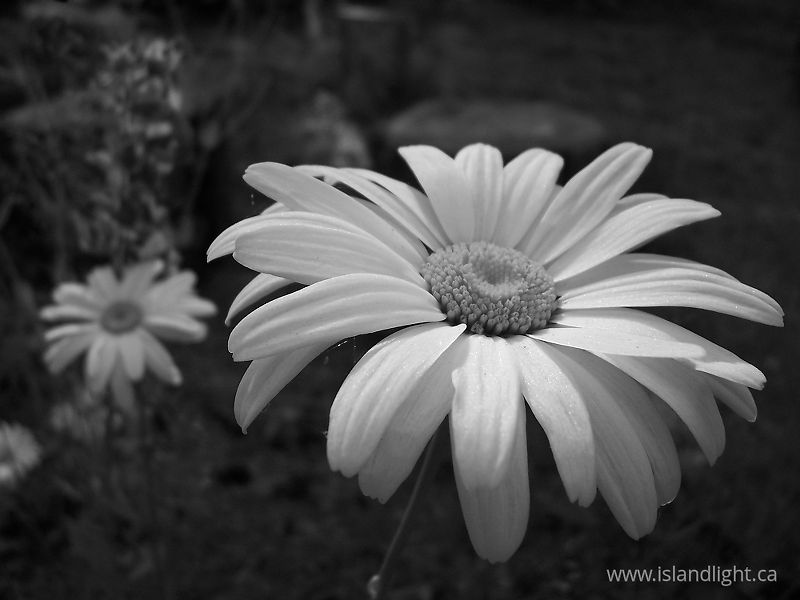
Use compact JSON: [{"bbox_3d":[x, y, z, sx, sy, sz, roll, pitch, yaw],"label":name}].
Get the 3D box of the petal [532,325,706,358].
[{"bbox_3d":[0.033,0.006,0.116,0.031,0.004,0.008,7,32,-19],"label":"petal"}]

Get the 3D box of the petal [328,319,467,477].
[{"bbox_3d":[0.001,0.011,0.102,0.011,0.007,0.027,24,53,23],"label":"petal"}]

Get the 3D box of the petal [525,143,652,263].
[{"bbox_3d":[0.032,-0.017,0.134,0.009,0.005,0.035,29,59,29],"label":"petal"}]

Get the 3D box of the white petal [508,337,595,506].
[{"bbox_3d":[0.019,0.014,0.102,0.009,0.006,0.025,-3,51,-16],"label":"white petal"}]

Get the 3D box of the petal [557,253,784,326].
[{"bbox_3d":[0.041,0.001,0.119,0.035,0.006,0.009,5,34,0],"label":"petal"}]

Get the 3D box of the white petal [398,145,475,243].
[{"bbox_3d":[0.007,-0.019,0.140,0.009,0.004,0.033,-3,42,-16],"label":"white petal"}]

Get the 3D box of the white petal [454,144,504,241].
[{"bbox_3d":[0.015,-0.020,0.140,0.009,0.004,0.033,7,44,-1],"label":"white petal"}]

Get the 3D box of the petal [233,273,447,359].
[{"bbox_3d":[-0.008,0.003,0.108,0.030,0.007,0.011,-9,37,-17],"label":"petal"}]

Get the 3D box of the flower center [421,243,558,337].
[{"bbox_3d":[0.013,-0.002,0.117,0.021,0.008,0.021,8,34,0],"label":"flower center"}]

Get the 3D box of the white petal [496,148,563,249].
[{"bbox_3d":[0.023,-0.018,0.139,0.009,0.004,0.032,16,46,12],"label":"white petal"}]

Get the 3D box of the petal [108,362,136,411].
[{"bbox_3d":[-0.124,0.036,0.350,0.009,0.030,0.005,-5,-17,-2],"label":"petal"}]

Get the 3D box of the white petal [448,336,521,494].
[{"bbox_3d":[0.011,0.013,0.102,0.009,0.005,0.024,6,50,-3],"label":"white petal"}]

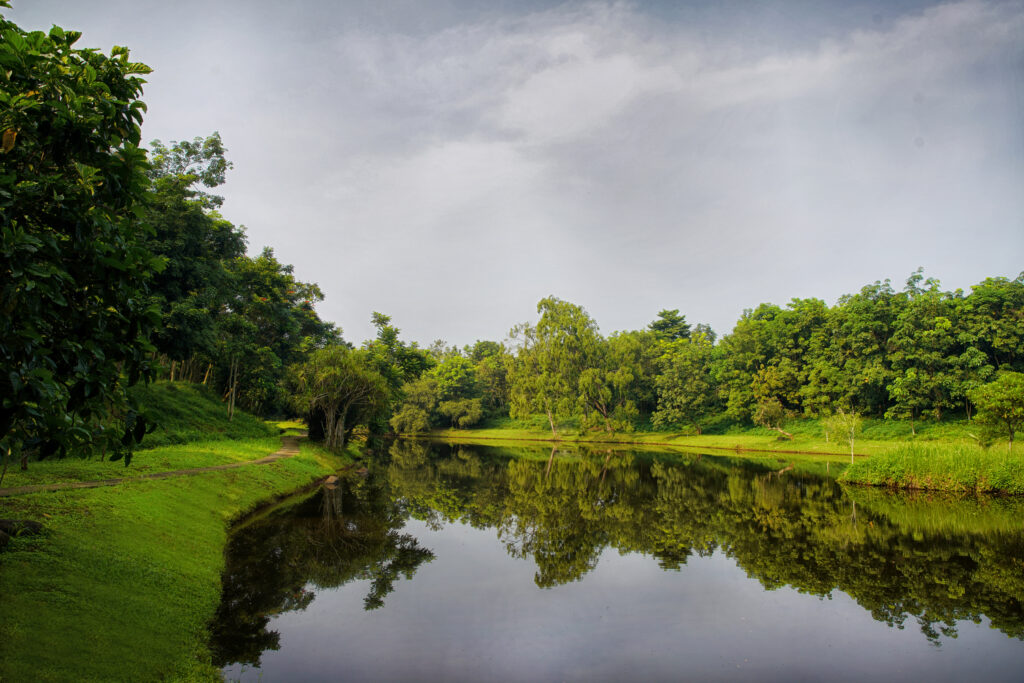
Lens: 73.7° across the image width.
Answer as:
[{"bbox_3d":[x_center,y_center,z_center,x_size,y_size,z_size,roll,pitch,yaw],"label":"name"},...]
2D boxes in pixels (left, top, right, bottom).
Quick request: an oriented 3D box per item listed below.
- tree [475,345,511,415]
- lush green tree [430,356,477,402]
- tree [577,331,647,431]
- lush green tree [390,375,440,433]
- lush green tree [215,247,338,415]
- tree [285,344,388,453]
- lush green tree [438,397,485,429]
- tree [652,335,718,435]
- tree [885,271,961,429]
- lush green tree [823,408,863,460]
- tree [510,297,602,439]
[{"bbox_3d":[-1.540,3.420,57.000,3.440,6.350,3.600,1,-5,-2],"label":"tree"},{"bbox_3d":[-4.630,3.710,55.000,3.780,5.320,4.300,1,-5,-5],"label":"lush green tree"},{"bbox_3d":[6.930,2.950,48.000,4.660,7.170,4.700,0,-5,8],"label":"tree"},{"bbox_3d":[-7.650,4.970,53.000,3.780,4.500,3.900,1,-5,-8],"label":"lush green tree"},{"bbox_3d":[-12.070,-0.410,35.000,6.060,8.920,6.000,2,-6,-19],"label":"lush green tree"},{"bbox_3d":[-7.280,2.380,28.500,4.110,4.340,4.200,2,-5,-14],"label":"tree"},{"bbox_3d":[-3.920,5.590,53.000,3.490,2.330,3.200,1,-5,-4],"label":"lush green tree"},{"bbox_3d":[12.000,2.850,47.500,4.300,6.960,4.500,-1,-5,14],"label":"tree"},{"bbox_3d":[23.450,0.460,39.000,3.940,9.030,4.600,-3,-6,31],"label":"tree"},{"bbox_3d":[13.070,3.760,27.000,1.470,2.210,1.500,-2,-6,26],"label":"lush green tree"},{"bbox_3d":[3.090,1.780,48.500,6.540,9.950,6.000,0,-5,4],"label":"tree"}]

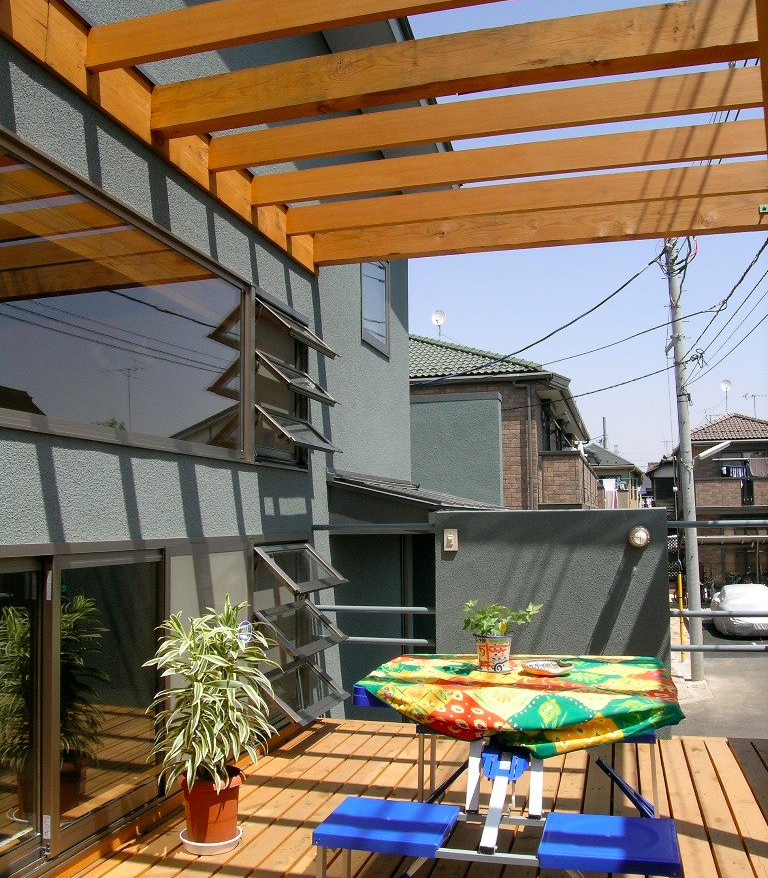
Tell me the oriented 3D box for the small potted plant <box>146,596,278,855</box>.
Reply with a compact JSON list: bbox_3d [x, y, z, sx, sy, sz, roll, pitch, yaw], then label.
[{"bbox_3d":[-0.630,1.020,3.037,0.469,0.873,0.432,0,-6,-12],"label":"small potted plant"}]

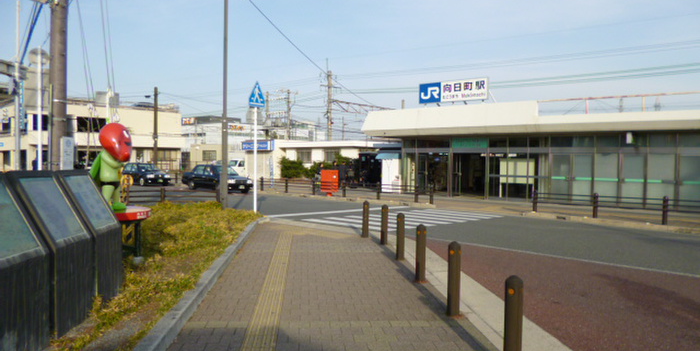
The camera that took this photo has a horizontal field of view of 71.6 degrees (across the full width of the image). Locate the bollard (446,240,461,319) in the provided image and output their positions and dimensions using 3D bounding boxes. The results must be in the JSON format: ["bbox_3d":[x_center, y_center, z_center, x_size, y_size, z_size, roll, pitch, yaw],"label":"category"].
[{"bbox_3d":[1.158,1.146,5.371,0.135,0.800,0.135,1,2,-5],"label":"bollard"}]

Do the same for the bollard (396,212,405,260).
[{"bbox_3d":[0.876,1.048,8.346,0.135,0.800,0.135,1,2,-5],"label":"bollard"}]

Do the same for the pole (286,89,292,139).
[{"bbox_3d":[-7.100,-5.050,56.900,0.420,10.000,0.420,1,1,0],"label":"pole"}]

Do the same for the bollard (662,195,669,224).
[{"bbox_3d":[8.840,0.990,13.620,0.140,0.790,0.140,1,1,0],"label":"bollard"}]

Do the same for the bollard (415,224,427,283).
[{"bbox_3d":[1.007,1.096,6.849,0.135,0.800,0.135,1,2,-5],"label":"bollard"}]

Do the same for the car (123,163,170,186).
[{"bbox_3d":[-14.100,-0.090,33.300,4.690,1.500,1.700,3,2,42],"label":"car"}]

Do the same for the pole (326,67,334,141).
[{"bbox_3d":[-1.886,-4.787,46.000,0.400,10.100,0.400,2,2,38],"label":"pole"}]

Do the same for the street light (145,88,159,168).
[{"bbox_3d":[-13.870,-2.870,33.800,0.320,6.700,1.000,2,2,43],"label":"street light"}]

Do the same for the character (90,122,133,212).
[{"bbox_3d":[-3.506,-0.125,7.150,0.560,1.310,0.550,1,2,-7],"label":"character"}]

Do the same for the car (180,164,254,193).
[{"bbox_3d":[-7.200,0.140,26.100,4.650,1.480,1.700,2,2,41],"label":"car"}]

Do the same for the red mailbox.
[{"bbox_3d":[-0.935,0.373,23.500,0.800,1.260,0.500,1,2,10],"label":"red mailbox"}]

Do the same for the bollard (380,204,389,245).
[{"bbox_3d":[0.705,0.997,9.848,0.135,0.800,0.135,1,2,-5],"label":"bollard"}]

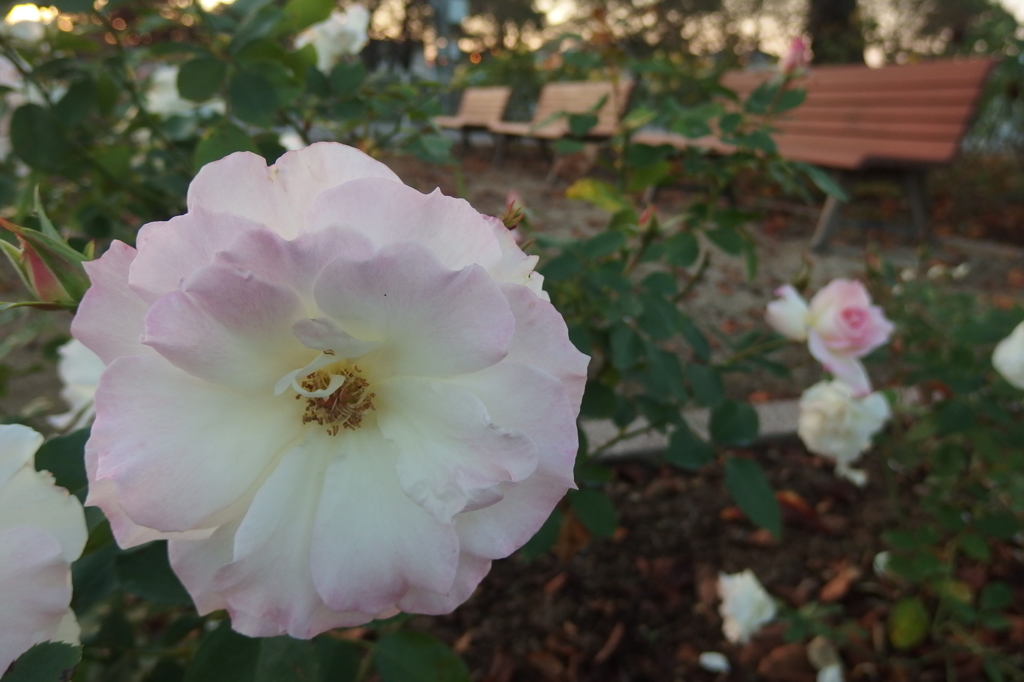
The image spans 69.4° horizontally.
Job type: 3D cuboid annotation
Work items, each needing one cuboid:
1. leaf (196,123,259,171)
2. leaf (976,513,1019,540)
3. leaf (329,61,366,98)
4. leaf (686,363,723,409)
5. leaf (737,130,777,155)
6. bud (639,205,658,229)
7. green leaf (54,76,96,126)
[{"bbox_3d":[-0.181,-0.119,0.470,0.033,0.037,0.025,-7,19,-19],"label":"leaf"},{"bbox_3d":[0.591,0.226,0.900,0.056,0.034,0.030,12,22,35],"label":"leaf"},{"bbox_3d":[-0.118,-0.188,0.530,0.027,0.027,0.013,-5,19,-11],"label":"leaf"},{"bbox_3d":[0.144,0.033,0.550,0.025,0.027,0.018,5,19,15],"label":"leaf"},{"bbox_3d":[0.205,-0.168,0.620,0.029,0.019,0.024,6,19,17],"label":"leaf"},{"bbox_3d":[0.087,-0.077,0.470,0.014,0.018,0.013,2,19,10],"label":"bud"},{"bbox_3d":[-0.283,-0.155,0.480,0.027,0.033,0.014,-11,21,-27],"label":"green leaf"}]

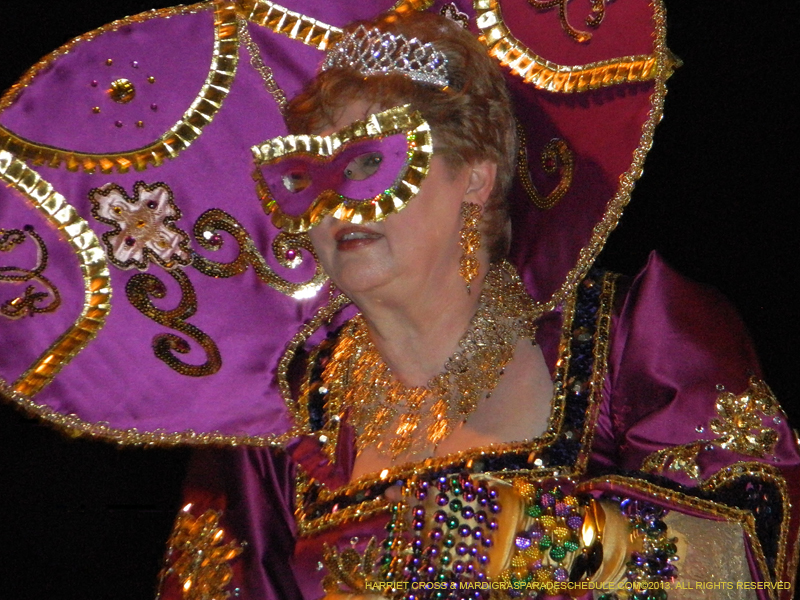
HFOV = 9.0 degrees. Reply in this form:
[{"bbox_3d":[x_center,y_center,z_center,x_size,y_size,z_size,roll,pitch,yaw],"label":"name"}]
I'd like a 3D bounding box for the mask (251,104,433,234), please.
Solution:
[{"bbox_3d":[-0.058,-0.108,4.497,0.203,0.096,0.035,-11,-12,37],"label":"mask"}]

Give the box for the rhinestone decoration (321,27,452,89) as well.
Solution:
[{"bbox_3d":[-0.022,-0.218,4.505,0.126,0.047,0.062,3,-5,32],"label":"rhinestone decoration"}]

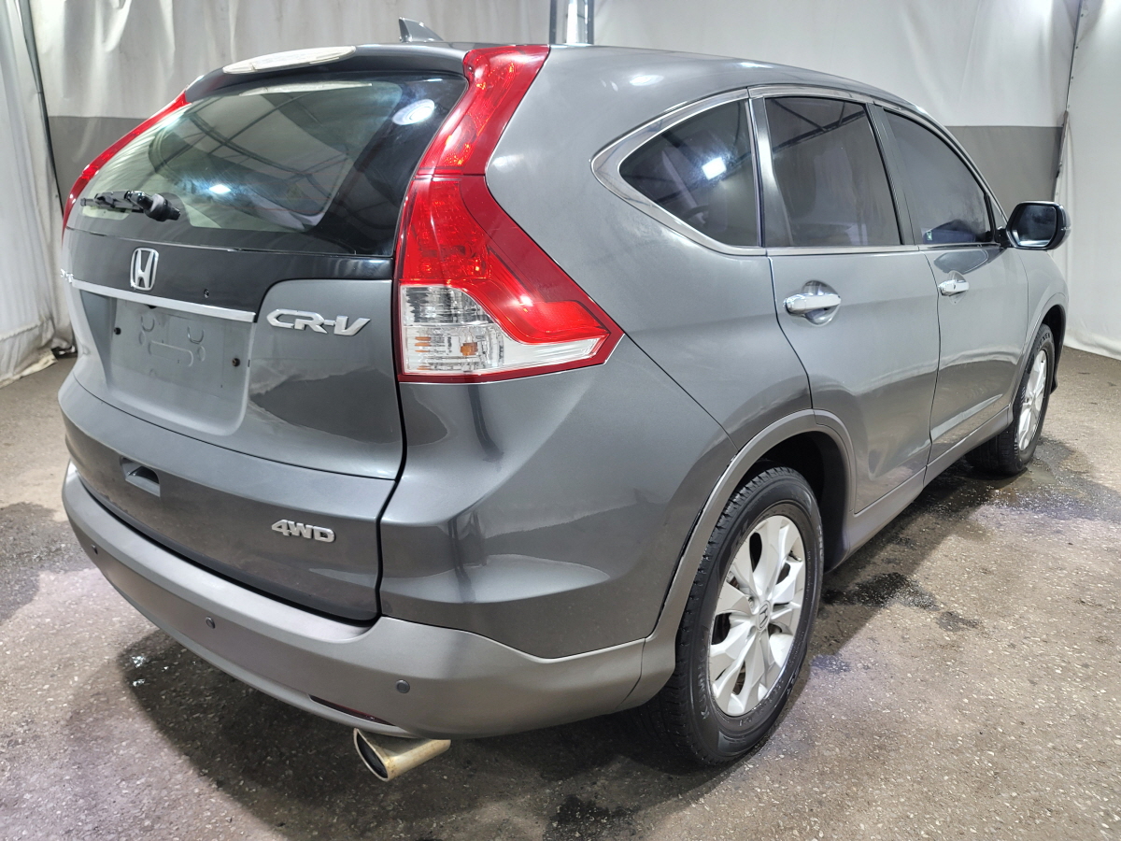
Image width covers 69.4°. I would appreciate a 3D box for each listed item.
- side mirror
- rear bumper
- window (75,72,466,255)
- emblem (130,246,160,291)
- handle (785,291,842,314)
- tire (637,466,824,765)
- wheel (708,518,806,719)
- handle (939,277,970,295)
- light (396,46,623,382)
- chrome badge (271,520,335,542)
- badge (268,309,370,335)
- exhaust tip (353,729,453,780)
[{"bbox_3d":[1.759,-0.718,2.999,0.225,0.180,0.140,14,21,39],"label":"side mirror"},{"bbox_3d":[-0.687,0.275,1.844,1.780,0.290,0.540,14,21,39],"label":"rear bumper"},{"bbox_3d":[-0.655,-0.520,1.653,1.300,0.065,0.470,14,63,39],"label":"window"},{"bbox_3d":[-0.800,-0.289,1.547,0.100,0.080,0.013,14,14,39],"label":"emblem"},{"bbox_3d":[0.537,-0.249,1.715,0.048,0.036,0.210,14,21,39],"label":"handle"},{"bbox_3d":[0.389,0.430,1.919,0.225,0.715,0.715,14,21,39],"label":"tire"},{"bbox_3d":[0.404,0.433,1.907,0.170,0.462,0.462,14,21,39],"label":"wheel"},{"bbox_3d":[1.181,-0.402,2.433,0.055,0.048,0.215,14,21,39],"label":"handle"},{"bbox_3d":[-0.090,-0.351,1.276,0.350,0.540,0.440,14,21,39],"label":"light"},{"bbox_3d":[-0.418,0.180,1.309,0.125,0.025,0.008,6,17,20],"label":"chrome badge"},{"bbox_3d":[-0.382,-0.155,1.266,0.205,0.032,0.013,9,11,27],"label":"badge"},{"bbox_3d":[-0.294,0.588,1.500,0.105,0.110,0.180,14,21,39],"label":"exhaust tip"}]

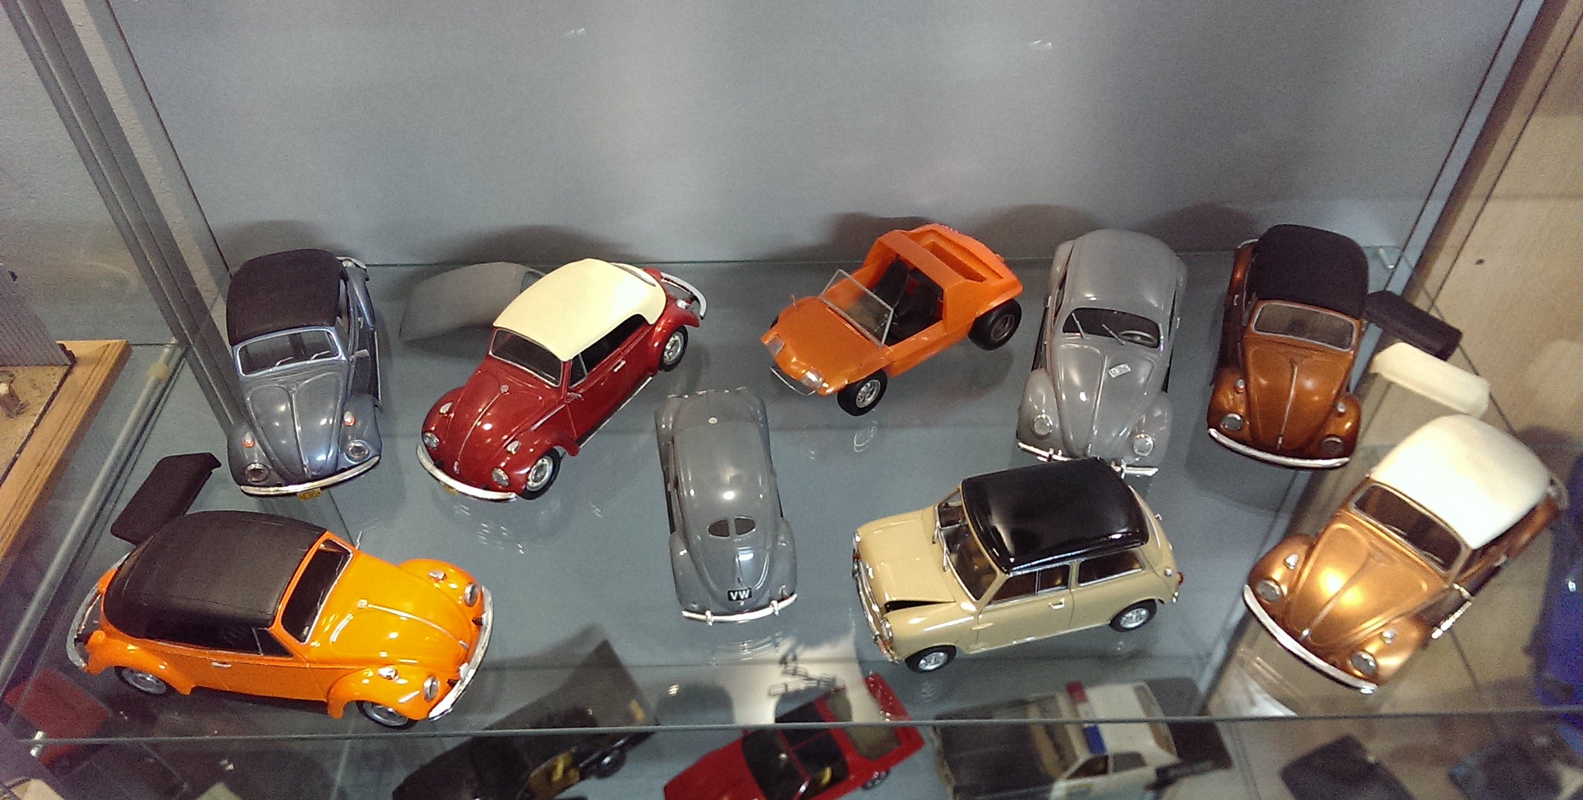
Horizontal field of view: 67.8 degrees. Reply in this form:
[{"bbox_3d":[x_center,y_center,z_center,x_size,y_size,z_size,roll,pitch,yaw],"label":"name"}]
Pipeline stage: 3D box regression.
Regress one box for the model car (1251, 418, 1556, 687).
[{"bbox_3d":[0.352,0.069,0.657,0.223,0.085,0.088,-30,54,-26],"label":"model car"}]

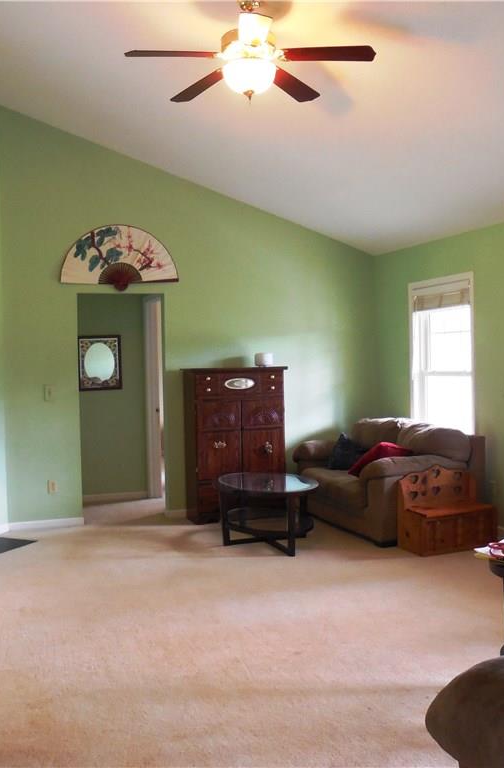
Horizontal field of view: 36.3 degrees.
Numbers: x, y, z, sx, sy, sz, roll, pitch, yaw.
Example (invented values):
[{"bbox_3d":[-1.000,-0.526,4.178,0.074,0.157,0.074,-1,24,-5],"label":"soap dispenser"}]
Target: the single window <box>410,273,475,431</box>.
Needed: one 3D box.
[{"bbox_3d":[1.670,-0.112,6.741,0.100,1.620,0.925,-2,2,-22],"label":"single window"}]

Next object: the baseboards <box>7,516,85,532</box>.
[{"bbox_3d":[-1.765,1.205,6.635,0.637,0.075,0.016,-2,2,-21],"label":"baseboards"}]

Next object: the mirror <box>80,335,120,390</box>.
[{"bbox_3d":[-1.531,-0.209,7.783,0.440,0.555,0.030,-2,2,-22],"label":"mirror"}]

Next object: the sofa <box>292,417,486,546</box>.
[{"bbox_3d":[1.086,0.766,6.660,1.020,0.870,1.620,-2,2,-22],"label":"sofa"}]

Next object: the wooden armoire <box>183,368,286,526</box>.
[{"bbox_3d":[-0.155,0.534,7.070,0.900,1.360,0.470,-2,2,-22],"label":"wooden armoire"}]

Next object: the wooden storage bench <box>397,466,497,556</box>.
[{"bbox_3d":[1.462,0.921,5.725,0.670,0.590,0.330,-2,2,-22],"label":"wooden storage bench"}]

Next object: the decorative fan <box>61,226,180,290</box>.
[{"bbox_3d":[-1.154,-1.117,6.804,1.055,0.583,0.040,-2,2,-21],"label":"decorative fan"}]

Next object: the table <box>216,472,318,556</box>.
[{"bbox_3d":[0.126,1.000,6.016,0.720,0.470,1.050,-2,2,-22],"label":"table"}]

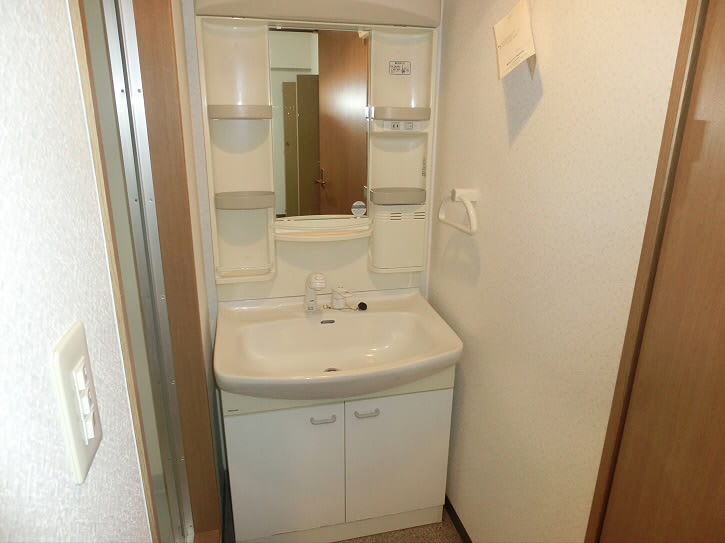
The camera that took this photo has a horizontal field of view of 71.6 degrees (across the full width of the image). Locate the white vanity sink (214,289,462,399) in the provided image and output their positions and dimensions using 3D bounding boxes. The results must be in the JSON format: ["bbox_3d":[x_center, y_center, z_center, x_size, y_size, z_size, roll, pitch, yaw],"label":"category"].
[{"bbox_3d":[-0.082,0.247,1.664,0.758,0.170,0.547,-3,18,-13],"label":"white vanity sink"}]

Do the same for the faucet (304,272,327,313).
[{"bbox_3d":[-0.168,0.083,1.768,0.063,0.168,0.125,-3,18,-13],"label":"faucet"}]

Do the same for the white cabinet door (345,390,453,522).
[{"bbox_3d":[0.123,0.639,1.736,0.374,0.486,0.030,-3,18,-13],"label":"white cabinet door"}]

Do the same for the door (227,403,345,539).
[{"bbox_3d":[-0.242,0.661,1.652,0.374,0.486,0.030,-3,18,-13],"label":"door"}]

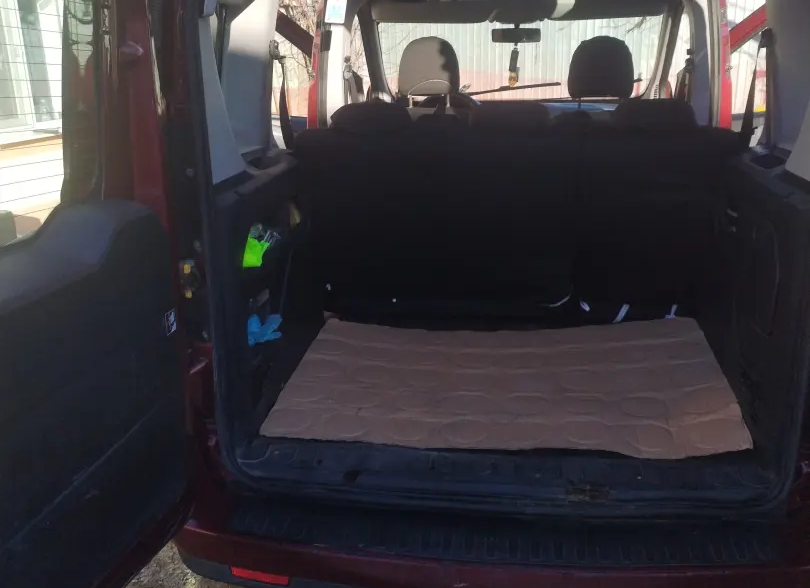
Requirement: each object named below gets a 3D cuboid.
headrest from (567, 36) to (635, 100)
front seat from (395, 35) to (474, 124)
[{"bbox_3d":[0.788,-0.908,3.260,0.258,0.240,0.120,1,26,8],"label":"headrest"},{"bbox_3d":[0.162,-0.649,3.829,0.500,1.080,0.800,1,18,8],"label":"front seat"}]

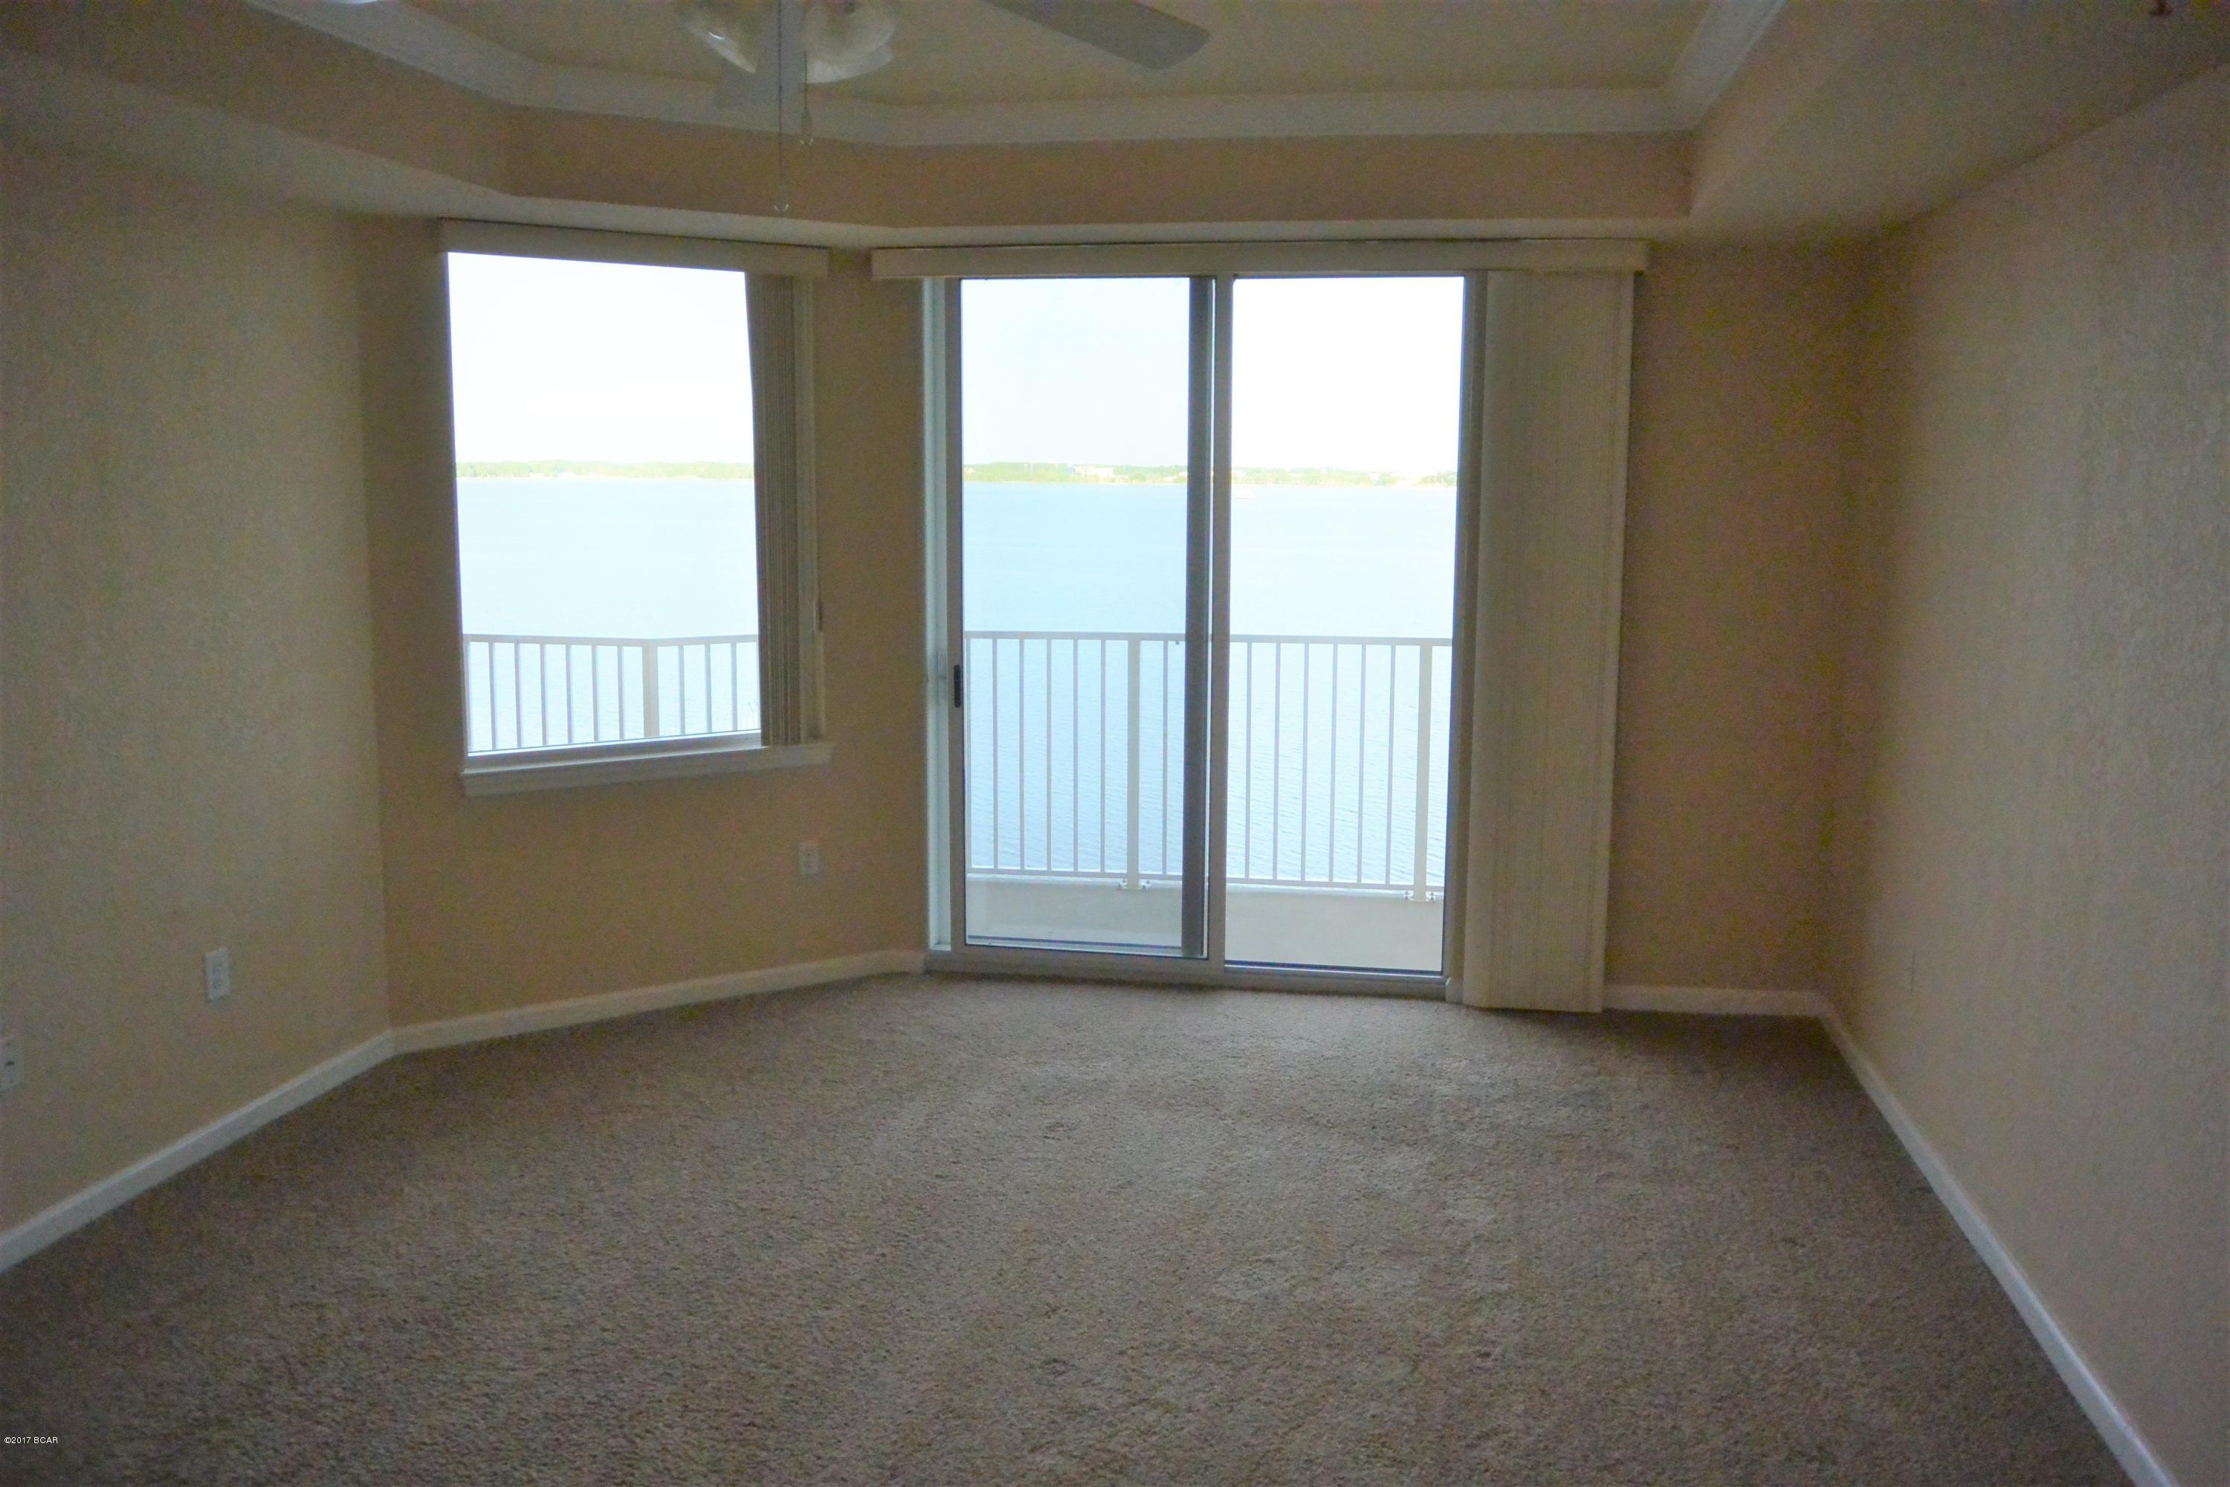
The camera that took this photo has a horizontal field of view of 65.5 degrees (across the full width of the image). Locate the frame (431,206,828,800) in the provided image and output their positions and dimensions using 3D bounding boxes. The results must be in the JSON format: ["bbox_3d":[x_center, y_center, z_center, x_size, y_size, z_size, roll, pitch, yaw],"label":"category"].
[{"bbox_3d":[-1.462,-0.708,5.396,1.139,1.610,0.100,-5,10,-31],"label":"frame"}]

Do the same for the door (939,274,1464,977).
[{"bbox_3d":[0.281,-0.364,5.816,1.816,2.370,0.120,2,9,9],"label":"door"}]

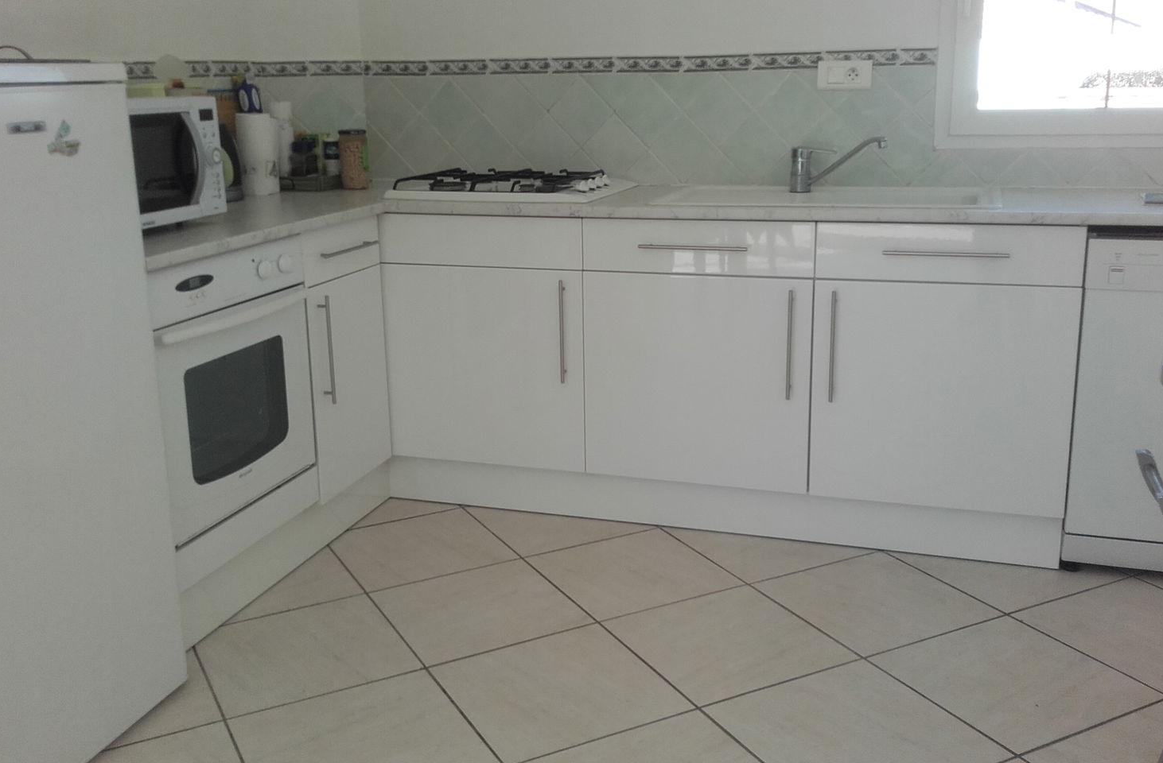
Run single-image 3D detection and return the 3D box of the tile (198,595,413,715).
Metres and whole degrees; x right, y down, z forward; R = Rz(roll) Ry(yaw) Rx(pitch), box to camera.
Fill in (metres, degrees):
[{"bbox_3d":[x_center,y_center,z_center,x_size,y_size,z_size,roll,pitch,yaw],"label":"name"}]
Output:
[{"bbox_3d":[-0.610,0.595,2.341,0.415,0.010,0.415,-8,16,-26],"label":"tile"}]

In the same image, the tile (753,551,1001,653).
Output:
[{"bbox_3d":[0.694,0.523,2.526,0.415,0.010,0.415,-8,16,-26],"label":"tile"}]

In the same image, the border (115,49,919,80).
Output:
[{"bbox_3d":[-0.121,-0.872,2.913,2.070,0.050,0.770,4,15,17],"label":"border"}]

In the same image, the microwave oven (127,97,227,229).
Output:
[{"bbox_3d":[-1.139,-0.504,2.473,0.360,0.285,0.480,4,15,17],"label":"microwave oven"}]

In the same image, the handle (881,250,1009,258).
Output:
[{"bbox_3d":[0.840,-0.295,2.458,0.276,0.012,0.033,4,16,17],"label":"handle"}]

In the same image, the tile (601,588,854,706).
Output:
[{"bbox_3d":[0.317,0.569,2.322,0.402,0.010,0.402,-9,17,-26],"label":"tile"}]

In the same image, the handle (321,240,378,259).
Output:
[{"bbox_3d":[-0.597,-0.339,2.727,0.033,0.012,0.275,4,16,17],"label":"handle"}]

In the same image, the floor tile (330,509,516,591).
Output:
[{"bbox_3d":[-0.431,0.445,2.839,0.402,0.010,0.402,-9,17,-26],"label":"floor tile"}]

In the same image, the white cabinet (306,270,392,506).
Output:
[{"bbox_3d":[-0.884,-0.022,2.947,0.560,0.565,0.390,4,15,17],"label":"white cabinet"}]

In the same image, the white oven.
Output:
[{"bbox_3d":[-1.035,0.030,2.477,0.570,0.690,0.600,4,15,17],"label":"white oven"}]

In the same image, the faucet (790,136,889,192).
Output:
[{"bbox_3d":[0.717,-0.607,2.971,0.262,0.151,0.055,4,15,17],"label":"faucet"}]

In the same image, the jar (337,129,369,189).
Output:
[{"bbox_3d":[-0.687,-0.671,3.219,0.085,0.180,0.085,-4,15,-11],"label":"jar"}]

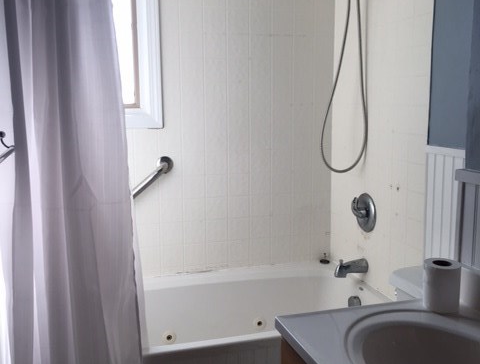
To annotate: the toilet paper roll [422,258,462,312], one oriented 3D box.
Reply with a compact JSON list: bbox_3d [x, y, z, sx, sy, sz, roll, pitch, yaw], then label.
[{"bbox_3d":[0.476,0.244,1.264,0.081,0.104,0.081,0,9,0],"label":"toilet paper roll"}]

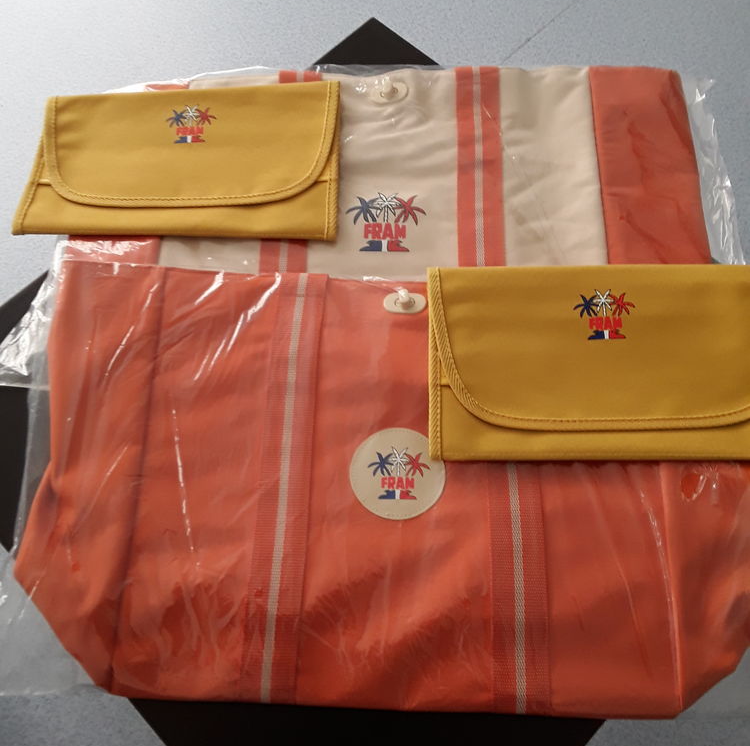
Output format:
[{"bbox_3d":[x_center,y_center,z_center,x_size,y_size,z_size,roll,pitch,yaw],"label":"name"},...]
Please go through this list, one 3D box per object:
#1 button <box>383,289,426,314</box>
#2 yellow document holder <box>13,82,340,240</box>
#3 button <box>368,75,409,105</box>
[{"bbox_3d":[0.023,-0.056,0.596,0.034,0.014,0.020,2,67,3],"label":"button"},{"bbox_3d":[-0.158,-0.174,0.647,0.257,0.015,0.153,0,67,2],"label":"yellow document holder"},{"bbox_3d":[0.012,-0.250,0.683,0.034,0.014,0.020,-7,67,-1],"label":"button"}]

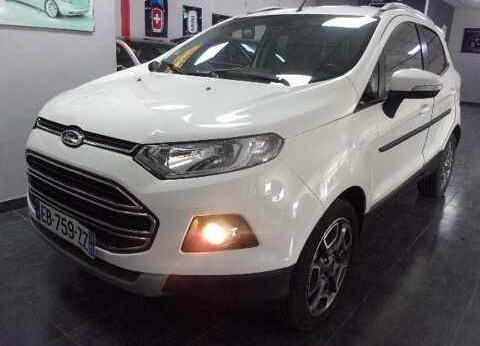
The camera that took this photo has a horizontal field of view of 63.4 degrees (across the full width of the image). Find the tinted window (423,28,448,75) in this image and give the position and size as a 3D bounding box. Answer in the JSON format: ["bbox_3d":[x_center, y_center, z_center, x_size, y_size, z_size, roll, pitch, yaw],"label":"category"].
[{"bbox_3d":[1.554,-0.946,3.083,0.080,0.370,0.850,-6,8,40],"label":"tinted window"}]

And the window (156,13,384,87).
[{"bbox_3d":[0.140,-0.814,2.496,1.400,0.110,0.890,15,52,36],"label":"window"}]

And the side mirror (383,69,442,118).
[{"bbox_3d":[0.945,-0.423,2.097,0.240,0.235,0.200,15,21,36],"label":"side mirror"}]

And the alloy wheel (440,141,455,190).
[{"bbox_3d":[1.933,-0.080,3.778,0.170,0.465,0.465,15,21,36],"label":"alloy wheel"}]

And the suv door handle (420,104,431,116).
[{"bbox_3d":[1.252,-0.427,2.626,0.060,0.060,0.220,15,21,36],"label":"suv door handle"}]

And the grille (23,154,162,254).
[{"bbox_3d":[-0.719,0.076,1.666,1.000,0.360,0.140,15,16,36],"label":"grille"}]

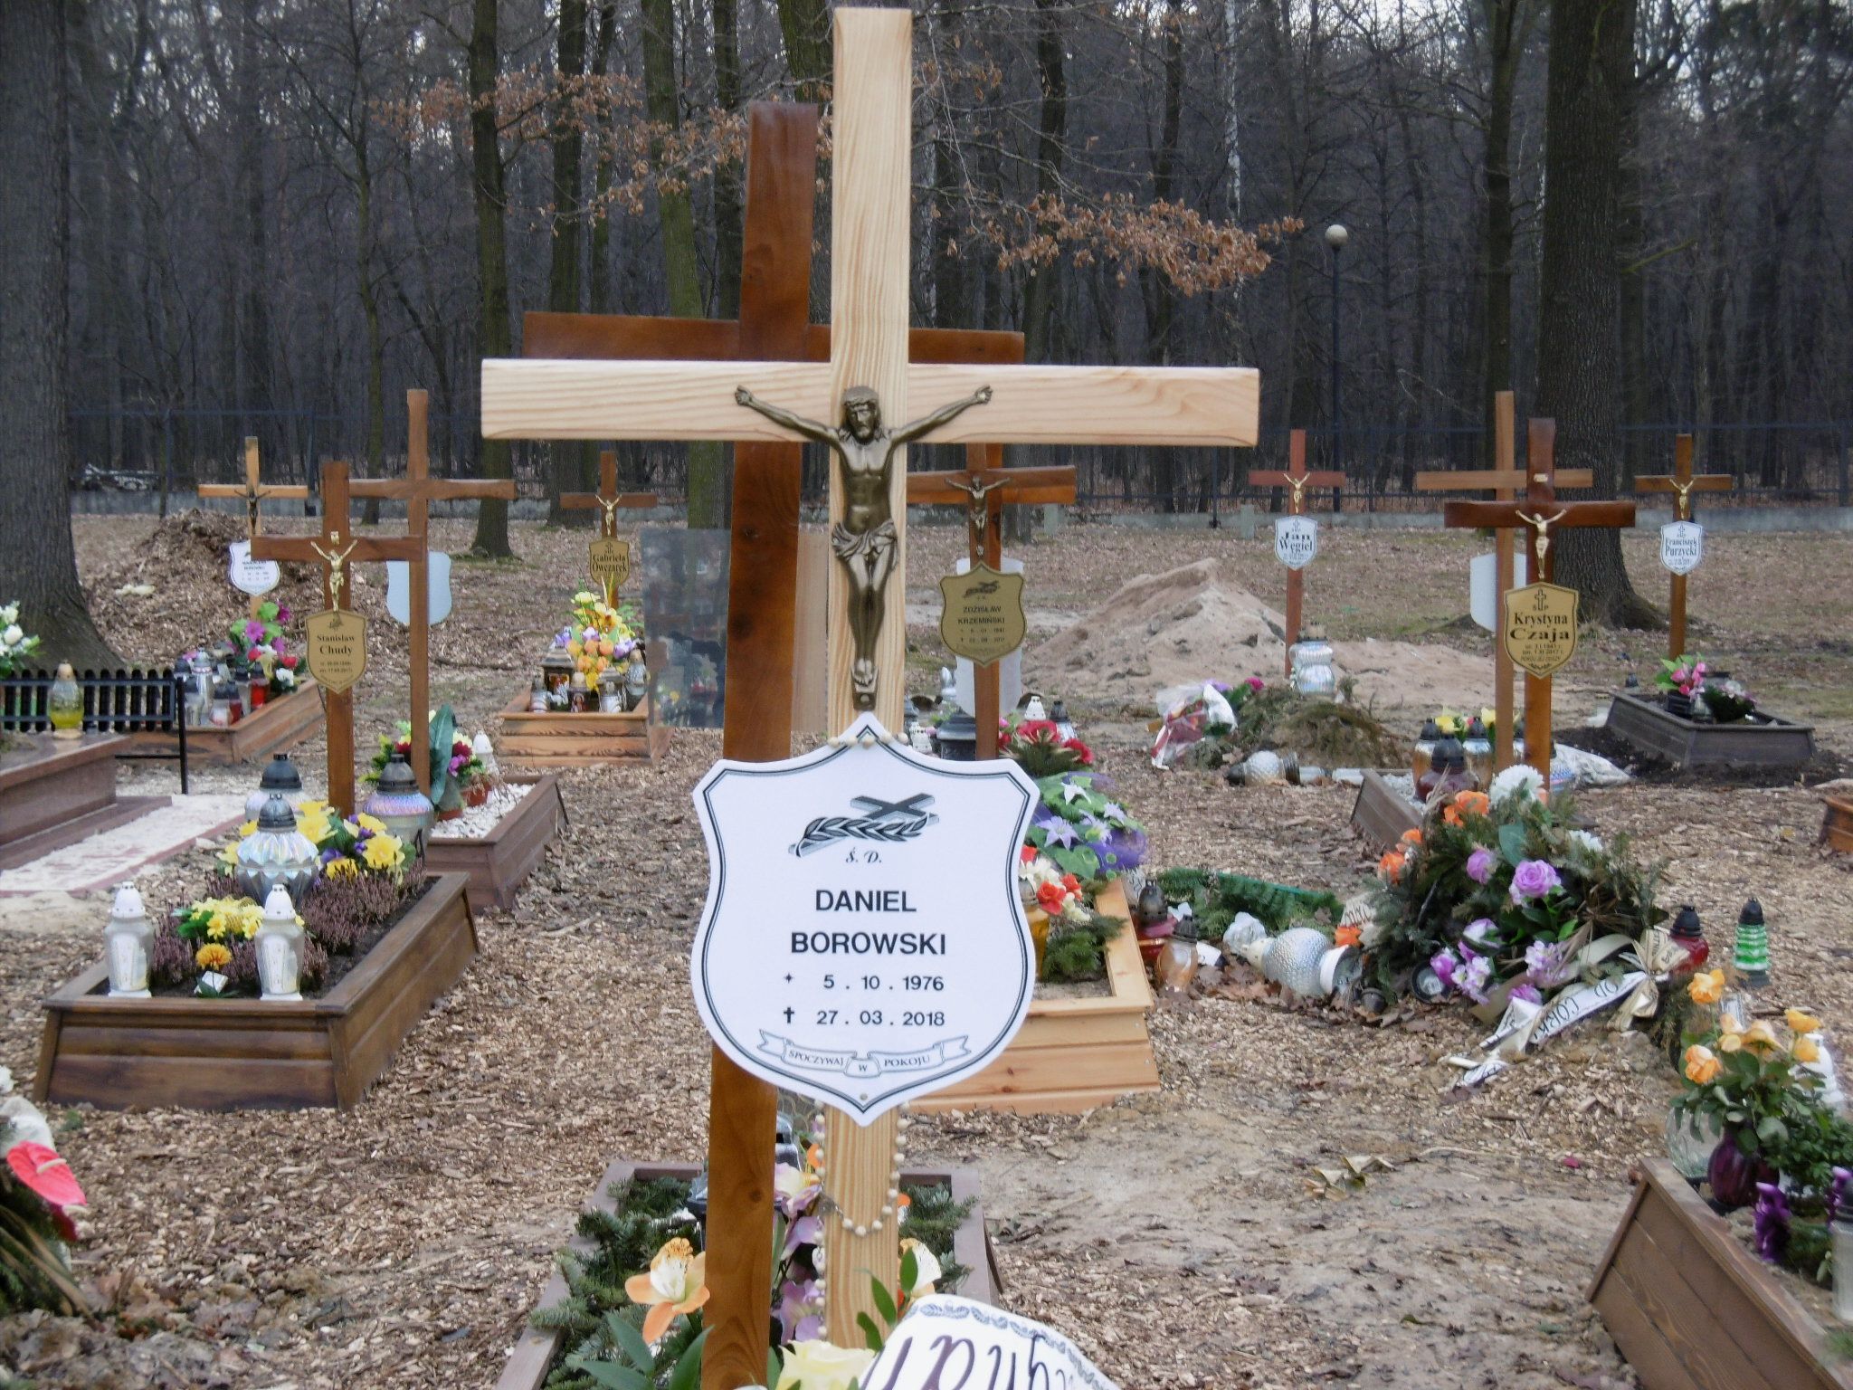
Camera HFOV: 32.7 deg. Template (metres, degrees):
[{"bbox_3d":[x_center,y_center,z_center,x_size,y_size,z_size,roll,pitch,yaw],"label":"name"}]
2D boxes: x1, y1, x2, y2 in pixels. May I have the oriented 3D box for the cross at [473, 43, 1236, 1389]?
[{"bbox_3d":[-0.049,0.293,2.519,0.602,1.650,0.065,0,5,-1],"label":"cross"}]

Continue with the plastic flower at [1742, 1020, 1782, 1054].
[{"bbox_3d":[1.455,0.596,5.500,0.067,0.060,0.065,0,5,0],"label":"plastic flower"}]

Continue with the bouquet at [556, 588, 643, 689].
[{"bbox_3d":[-1.653,-0.269,15.922,0.430,0.520,0.360,0,5,0],"label":"bouquet"}]

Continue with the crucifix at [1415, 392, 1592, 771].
[{"bbox_3d":[1.937,-0.181,10.671,0.600,1.680,0.070,0,5,0],"label":"crucifix"}]

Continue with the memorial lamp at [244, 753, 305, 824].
[{"bbox_3d":[-1.915,0.353,9.365,0.212,0.360,0.212,0,5,0],"label":"memorial lamp"}]

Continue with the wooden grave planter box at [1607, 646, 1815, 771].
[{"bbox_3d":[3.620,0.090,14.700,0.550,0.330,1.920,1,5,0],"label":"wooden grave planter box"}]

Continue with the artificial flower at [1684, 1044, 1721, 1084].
[{"bbox_3d":[1.339,0.637,5.450,0.063,0.067,0.063,0,5,0],"label":"artificial flower"}]

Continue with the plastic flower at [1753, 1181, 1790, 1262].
[{"bbox_3d":[1.396,0.873,5.220,0.063,0.137,0.062,0,5,0],"label":"plastic flower"}]

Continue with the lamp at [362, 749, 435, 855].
[{"bbox_3d":[-1.564,0.349,9.365,0.214,0.360,0.214,0,5,0],"label":"lamp"}]

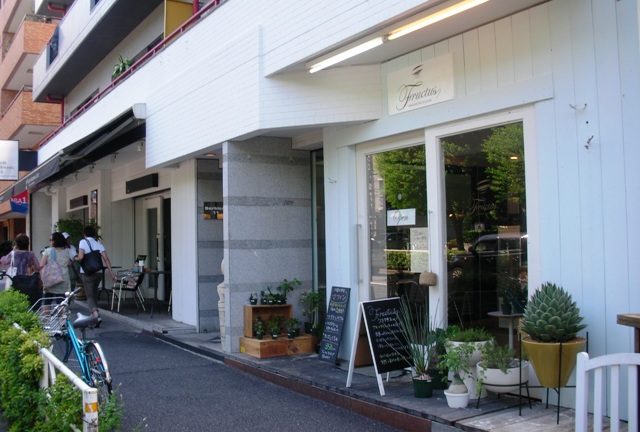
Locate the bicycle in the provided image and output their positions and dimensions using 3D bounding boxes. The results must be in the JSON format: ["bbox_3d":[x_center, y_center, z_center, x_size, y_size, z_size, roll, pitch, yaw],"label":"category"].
[{"bbox_3d":[-2.118,1.174,5.779,0.570,1.060,1.720,0,-3,-33],"label":"bicycle"}]

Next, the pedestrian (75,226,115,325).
[{"bbox_3d":[-3.575,0.972,10.600,0.580,1.610,0.480,0,-3,-27],"label":"pedestrian"}]

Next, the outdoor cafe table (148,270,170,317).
[{"bbox_3d":[-2.900,1.372,11.839,0.700,0.740,0.700,0,-3,-34],"label":"outdoor cafe table"}]

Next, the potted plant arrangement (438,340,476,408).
[{"bbox_3d":[1.033,1.191,5.000,0.263,0.495,0.270,-1,-2,0],"label":"potted plant arrangement"}]

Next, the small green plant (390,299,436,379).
[{"bbox_3d":[0.769,1.011,5.447,0.385,0.691,0.340,-1,-2,8],"label":"small green plant"}]

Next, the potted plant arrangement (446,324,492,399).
[{"bbox_3d":[1.216,1.187,5.395,0.397,0.584,0.390,-2,-2,13],"label":"potted plant arrangement"}]

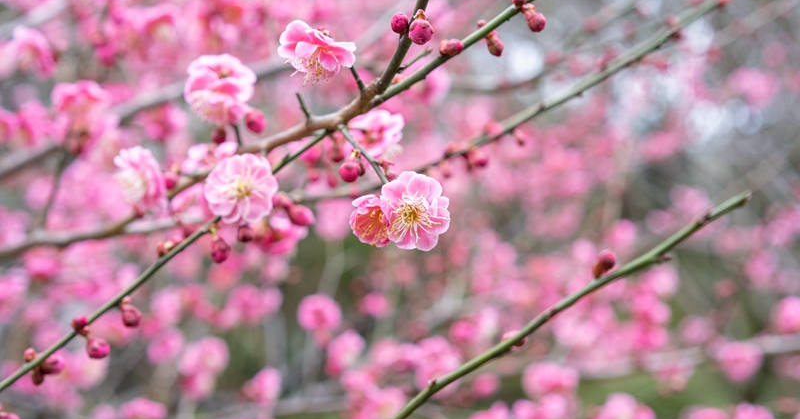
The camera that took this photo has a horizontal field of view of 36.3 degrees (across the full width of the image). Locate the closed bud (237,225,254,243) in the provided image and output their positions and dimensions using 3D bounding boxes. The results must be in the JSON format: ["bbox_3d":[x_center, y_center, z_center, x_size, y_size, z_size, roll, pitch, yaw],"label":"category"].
[{"bbox_3d":[-0.061,0.010,0.480,0.007,0.007,0.007,-6,-15,0],"label":"closed bud"}]

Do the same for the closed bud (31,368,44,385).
[{"bbox_3d":[-0.132,0.061,0.445,0.005,0.007,0.005,0,0,0],"label":"closed bud"}]

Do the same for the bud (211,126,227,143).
[{"bbox_3d":[-0.071,-0.029,0.480,0.006,0.007,0.006,3,-6,0],"label":"bud"}]

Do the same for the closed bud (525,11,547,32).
[{"bbox_3d":[0.050,-0.070,0.455,0.007,0.009,0.007,-36,-18,0],"label":"closed bud"}]

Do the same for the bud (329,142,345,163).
[{"bbox_3d":[-0.025,-0.022,0.475,0.005,0.008,0.005,-6,0,0],"label":"bud"}]

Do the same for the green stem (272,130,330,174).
[{"bbox_3d":[-0.037,-0.022,0.460,0.027,0.002,0.002,-37,0,3],"label":"green stem"}]

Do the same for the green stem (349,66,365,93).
[{"bbox_3d":[-0.017,-0.052,0.485,0.002,0.011,0.002,-25,0,0],"label":"green stem"}]

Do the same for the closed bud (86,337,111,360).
[{"bbox_3d":[-0.118,0.055,0.480,0.008,0.009,0.008,-36,-21,0],"label":"closed bud"}]

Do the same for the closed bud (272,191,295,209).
[{"bbox_3d":[-0.049,-0.004,0.510,0.009,0.007,0.007,39,0,12],"label":"closed bud"}]

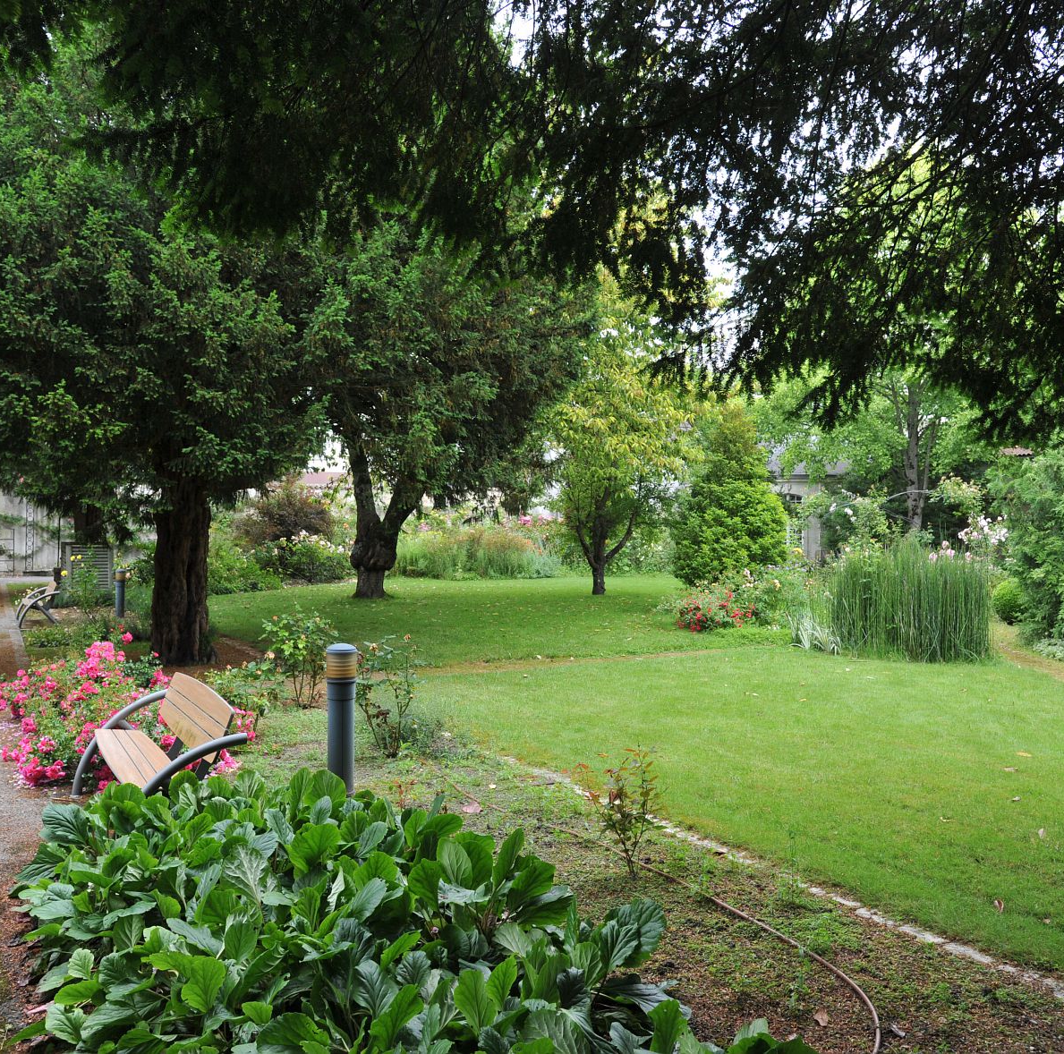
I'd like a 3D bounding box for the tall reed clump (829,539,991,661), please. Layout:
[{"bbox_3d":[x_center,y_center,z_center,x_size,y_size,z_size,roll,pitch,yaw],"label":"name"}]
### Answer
[{"bbox_3d":[5.400,1.000,13.850,2.250,1.620,1.700,0,-1,0],"label":"tall reed clump"}]

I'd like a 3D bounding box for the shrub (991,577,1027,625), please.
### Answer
[{"bbox_3d":[9.194,1.407,18.504,0.760,0.860,0.760,0,-1,0],"label":"shrub"}]

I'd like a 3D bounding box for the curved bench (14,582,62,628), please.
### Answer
[{"bbox_3d":[-9.450,1.470,18.500,0.750,0.800,1.700,0,-1,-29],"label":"curved bench"}]

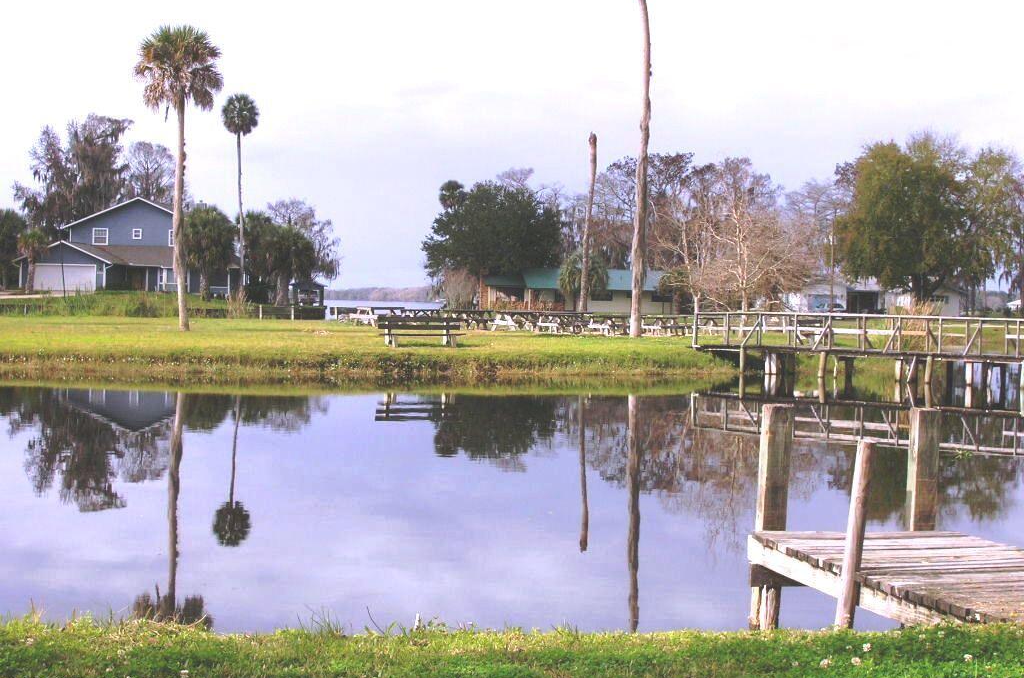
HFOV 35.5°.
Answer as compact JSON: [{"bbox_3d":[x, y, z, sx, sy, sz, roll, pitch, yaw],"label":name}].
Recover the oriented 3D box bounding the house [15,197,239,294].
[{"bbox_3d":[-33.400,-8.380,143.500,18.800,8.310,13.000,1,1,0],"label":"house"}]

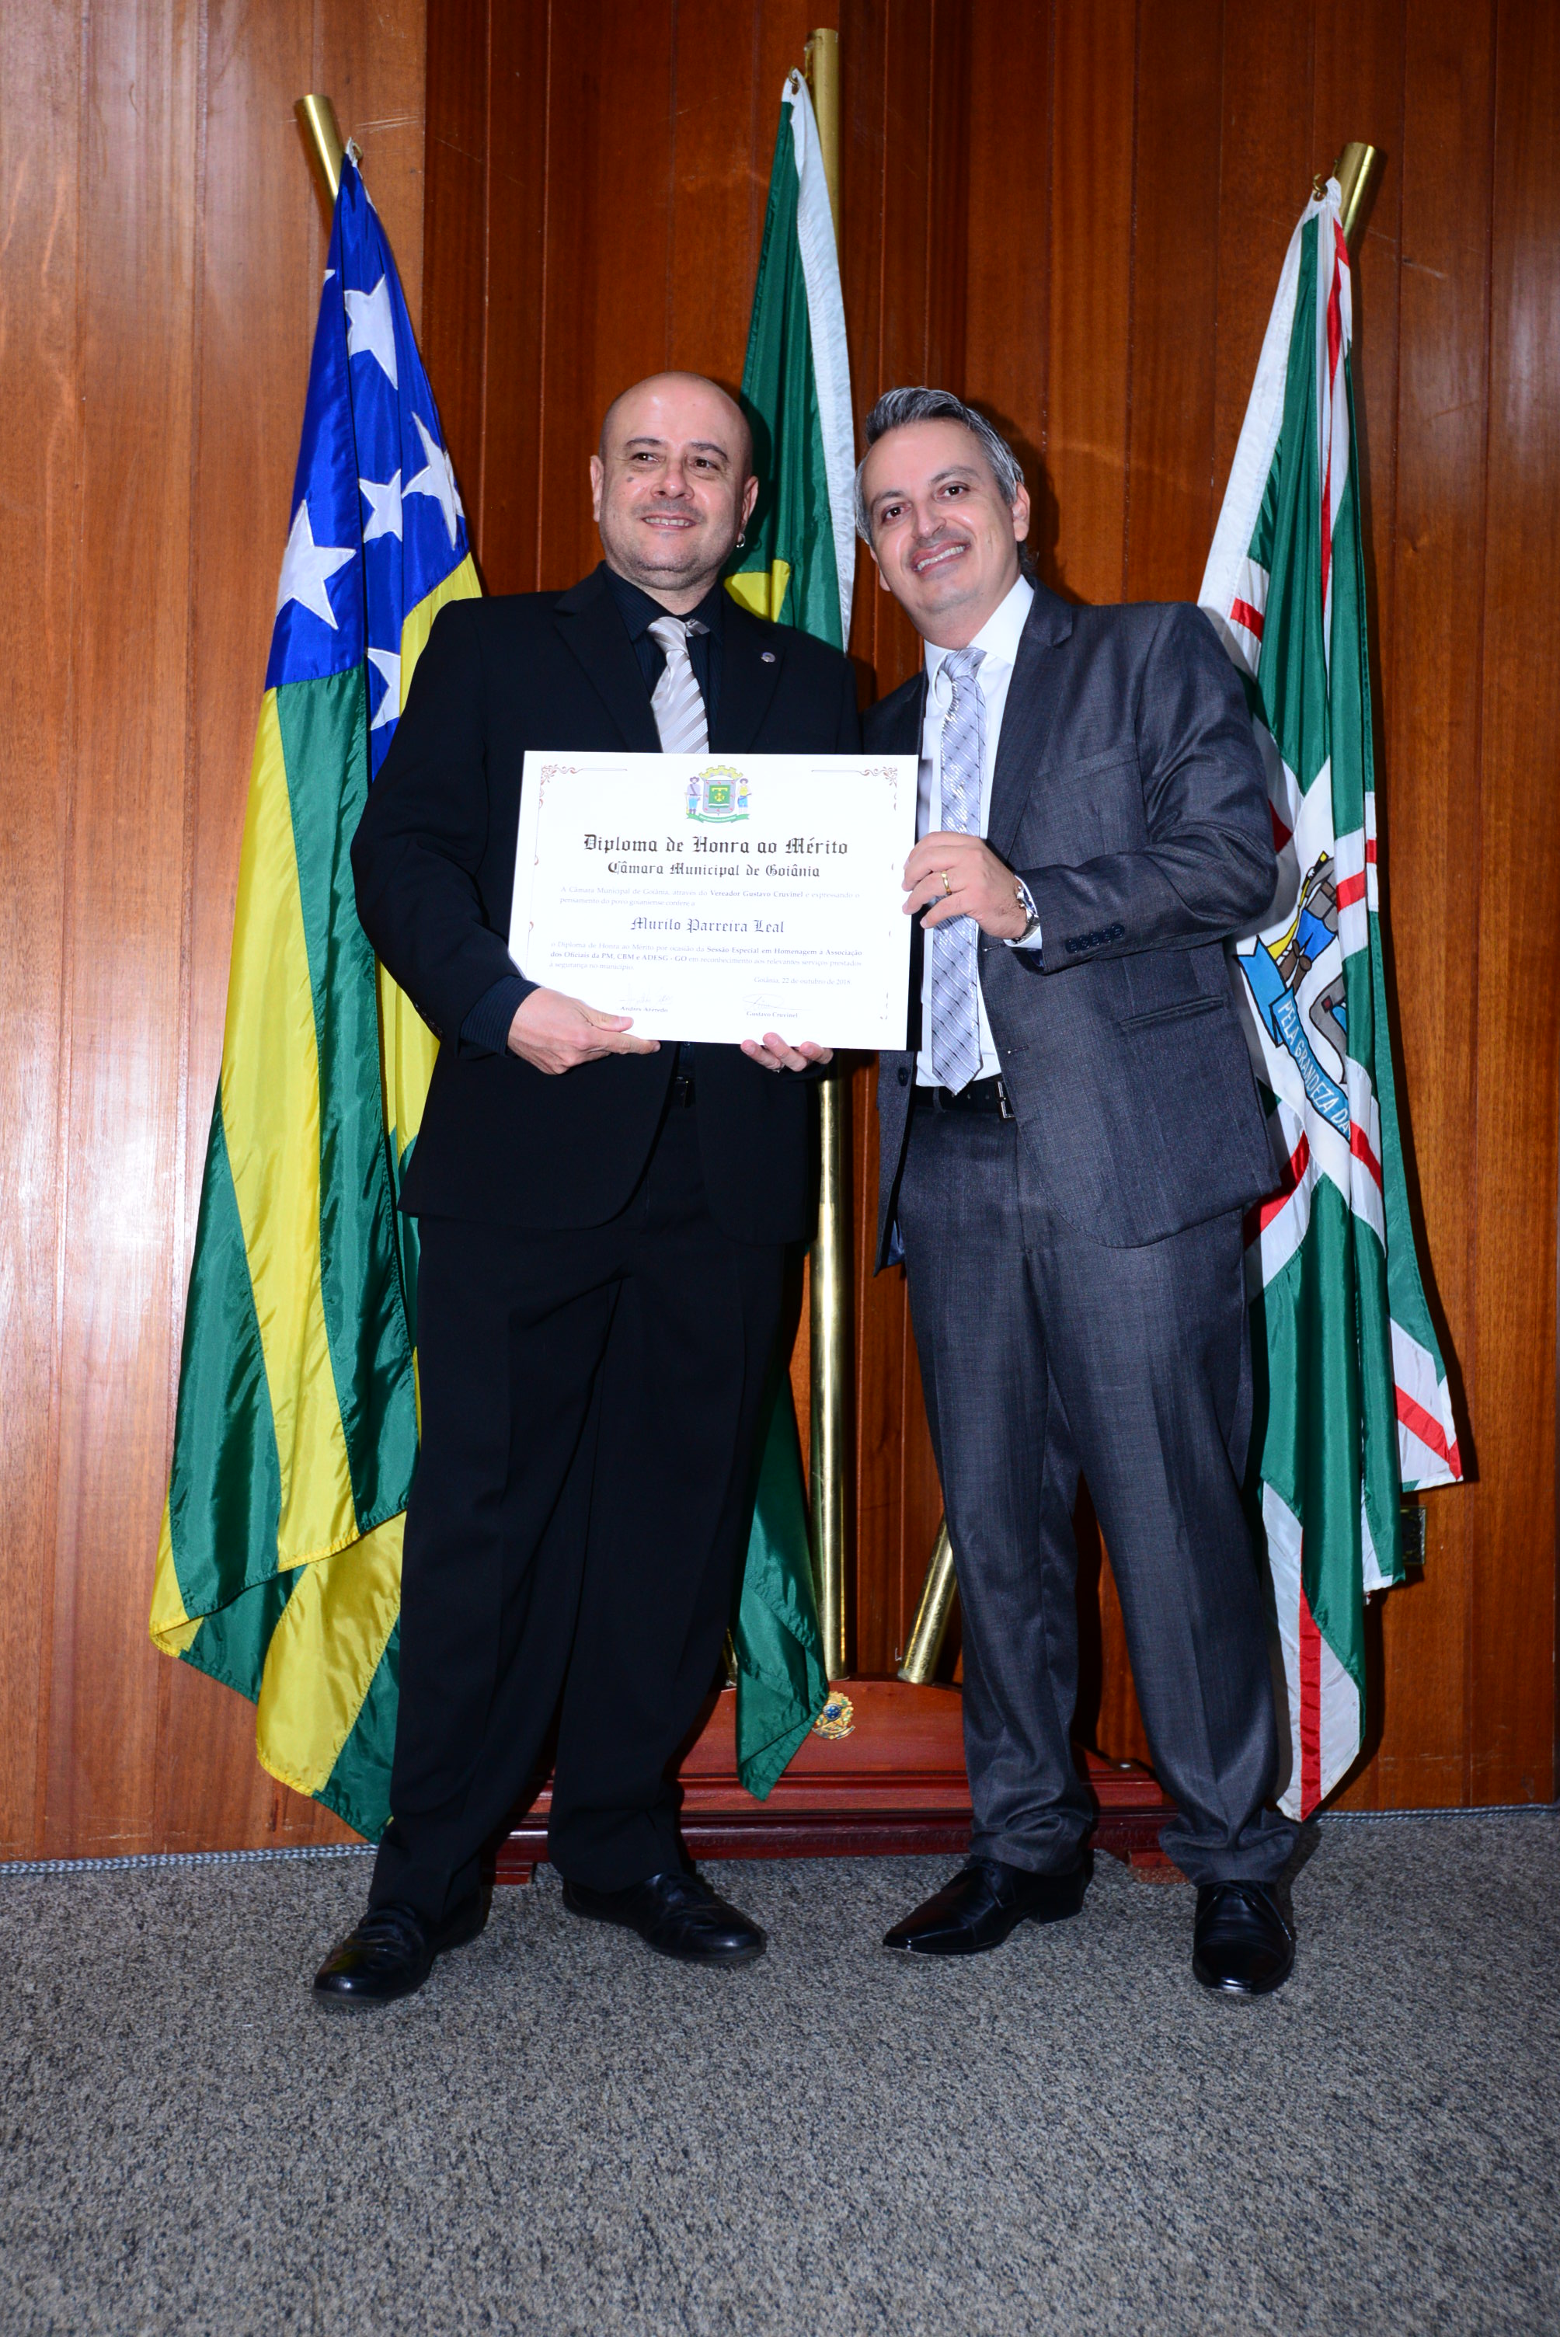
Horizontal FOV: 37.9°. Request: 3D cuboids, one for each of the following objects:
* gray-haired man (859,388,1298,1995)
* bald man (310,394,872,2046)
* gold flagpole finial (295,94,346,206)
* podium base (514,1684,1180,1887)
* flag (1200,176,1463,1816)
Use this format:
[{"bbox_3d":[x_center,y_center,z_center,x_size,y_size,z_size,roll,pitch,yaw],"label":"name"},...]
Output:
[{"bbox_3d":[0.335,0.009,2.500,0.520,1.730,0.430,1,-1,27],"label":"gray-haired man"},{"bbox_3d":[-0.200,-0.011,2.490,0.570,1.750,0.450,1,-1,-12],"label":"bald man"},{"bbox_3d":[-0.571,-1.266,2.820,0.044,0.132,0.044,-14,0,-6],"label":"gold flagpole finial"},{"bbox_3d":[0.058,0.752,2.930,0.880,0.245,0.250,1,-1,-8],"label":"podium base"},{"bbox_3d":[0.710,-0.179,2.910,0.330,2.040,0.250,1,-1,-3],"label":"flag"}]

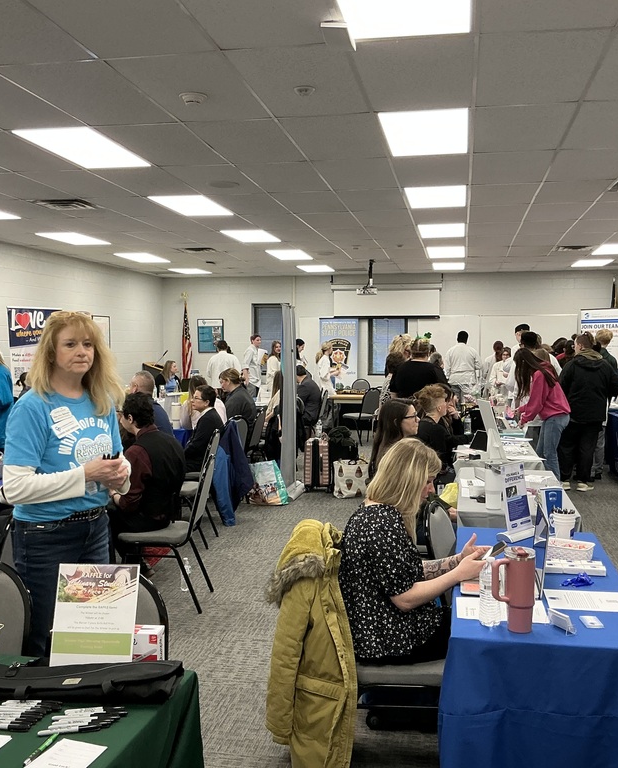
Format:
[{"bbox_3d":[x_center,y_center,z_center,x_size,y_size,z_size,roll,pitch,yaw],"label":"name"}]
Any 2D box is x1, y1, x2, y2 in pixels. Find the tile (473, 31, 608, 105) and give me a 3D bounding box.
[{"bbox_3d":[1.190,-1.646,4.354,0.610,0.025,1.200,1,3,11],"label":"tile"}]

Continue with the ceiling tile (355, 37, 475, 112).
[{"bbox_3d":[0.579,-1.648,4.456,0.610,0.020,1.210,1,3,11],"label":"ceiling tile"}]

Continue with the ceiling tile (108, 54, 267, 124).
[{"bbox_3d":[-0.631,-1.664,4.693,0.610,0.025,1.200,1,3,11],"label":"ceiling tile"}]

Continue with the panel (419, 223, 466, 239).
[{"bbox_3d":[1.663,-1.907,10.232,0.600,0.070,1.200,1,3,11],"label":"panel"}]

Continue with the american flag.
[{"bbox_3d":[-2.420,-0.886,16.500,0.210,1.580,0.200,1,3,11],"label":"american flag"}]

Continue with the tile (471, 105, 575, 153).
[{"bbox_3d":[1.405,-1.695,5.519,0.610,0.020,1.210,1,3,11],"label":"tile"}]

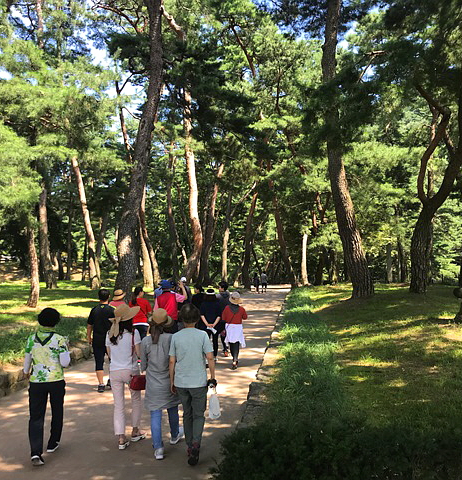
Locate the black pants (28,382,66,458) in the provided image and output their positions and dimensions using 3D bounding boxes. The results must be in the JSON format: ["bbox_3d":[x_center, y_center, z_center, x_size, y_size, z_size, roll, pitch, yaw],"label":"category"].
[{"bbox_3d":[-1.941,1.879,5.500,0.360,0.770,0.360,0,-3,5],"label":"black pants"}]

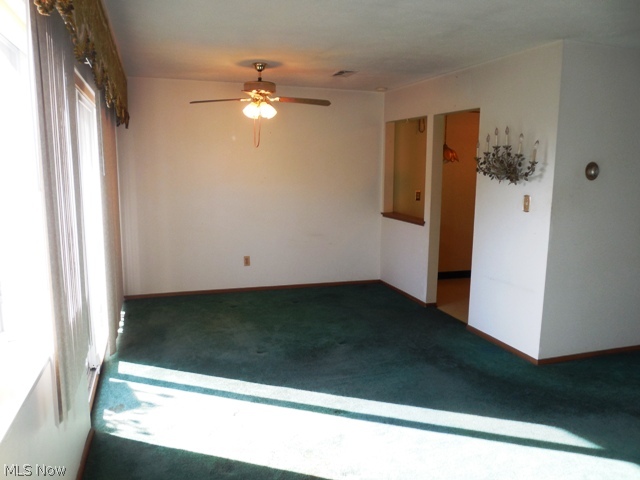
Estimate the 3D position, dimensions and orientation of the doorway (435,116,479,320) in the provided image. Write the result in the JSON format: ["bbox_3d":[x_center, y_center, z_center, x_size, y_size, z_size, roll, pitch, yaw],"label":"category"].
[{"bbox_3d":[1.361,-0.223,4.836,0.120,2.064,0.743,-2,9,-19],"label":"doorway"}]

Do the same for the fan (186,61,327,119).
[{"bbox_3d":[-0.540,-1.349,4.370,1.290,0.490,1.290,1,9,3],"label":"fan"}]

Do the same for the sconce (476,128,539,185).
[{"bbox_3d":[1.497,-0.677,3.860,0.230,0.450,0.700,-2,9,-19],"label":"sconce"}]

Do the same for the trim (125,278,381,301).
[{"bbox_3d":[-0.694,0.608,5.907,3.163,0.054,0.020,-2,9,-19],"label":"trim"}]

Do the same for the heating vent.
[{"bbox_3d":[0.246,-1.647,4.775,0.160,0.020,0.300,-2,9,-19],"label":"heating vent"}]

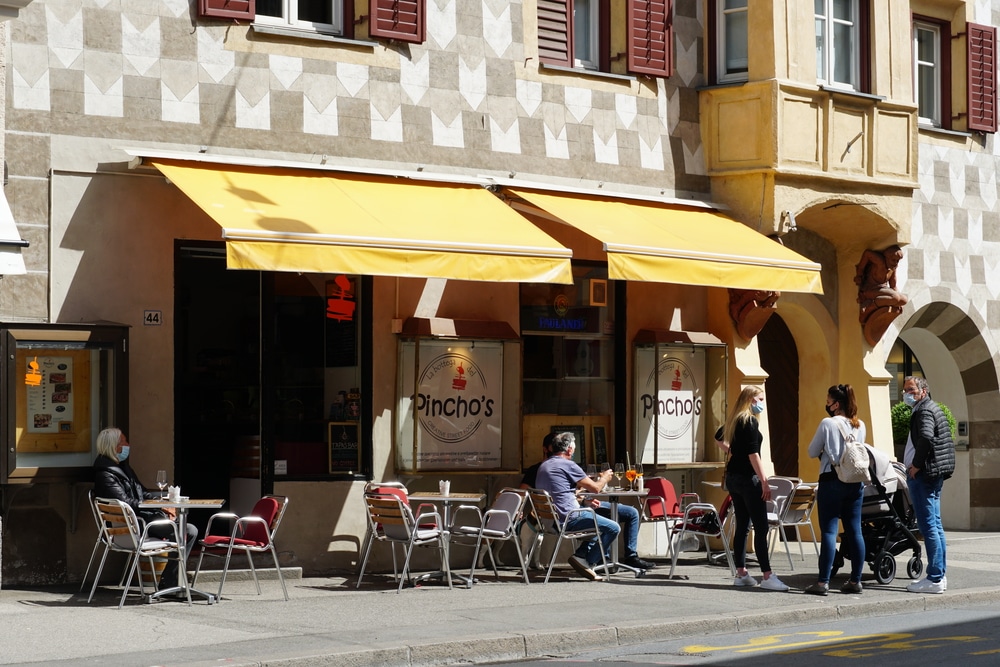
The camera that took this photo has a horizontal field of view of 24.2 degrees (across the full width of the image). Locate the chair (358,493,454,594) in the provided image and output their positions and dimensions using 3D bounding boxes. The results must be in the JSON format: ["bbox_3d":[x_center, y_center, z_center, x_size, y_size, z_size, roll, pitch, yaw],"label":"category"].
[{"bbox_3d":[-0.786,1.706,19.171,0.570,0.790,0.580,1,-2,-37],"label":"chair"}]

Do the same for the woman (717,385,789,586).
[{"bbox_3d":[2.110,1.269,19.472,0.430,1.660,0.500,1,-2,-27],"label":"woman"}]

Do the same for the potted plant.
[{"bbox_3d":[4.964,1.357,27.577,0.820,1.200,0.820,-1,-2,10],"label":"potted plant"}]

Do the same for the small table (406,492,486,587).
[{"bbox_3d":[-0.454,1.748,19.760,0.640,0.735,0.640,0,-2,-3],"label":"small table"}]

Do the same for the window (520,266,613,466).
[{"bbox_3d":[0.638,0.312,22.400,1.200,1.949,0.120,1,-2,-44],"label":"window"}]

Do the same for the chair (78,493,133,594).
[{"bbox_3d":[-2.834,1.609,18.016,0.585,0.765,0.535,-1,-2,25],"label":"chair"}]

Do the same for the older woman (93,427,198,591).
[{"bbox_3d":[-2.877,1.412,18.939,0.760,1.300,0.480,-1,-2,30],"label":"older woman"}]

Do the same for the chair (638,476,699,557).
[{"bbox_3d":[1.638,1.793,22.353,0.535,0.765,0.585,2,-3,-43],"label":"chair"}]

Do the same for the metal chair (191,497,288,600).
[{"bbox_3d":[-2.036,1.688,18.331,0.580,0.790,0.570,0,-2,-22],"label":"metal chair"}]

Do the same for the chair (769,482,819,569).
[{"bbox_3d":[2.678,1.809,22.102,0.585,0.765,0.535,-2,-3,38],"label":"chair"}]

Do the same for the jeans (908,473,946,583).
[{"bbox_3d":[3.461,1.549,18.914,0.270,0.930,0.360,-1,-2,30],"label":"jeans"}]

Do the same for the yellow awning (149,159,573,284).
[{"bbox_3d":[-1.137,-0.924,20.109,3.628,0.980,1.268,1,-2,-38],"label":"yellow awning"}]

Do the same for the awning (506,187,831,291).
[{"bbox_3d":[1.659,-0.869,22.743,1.253,0.925,3.593,-2,-2,40],"label":"awning"}]

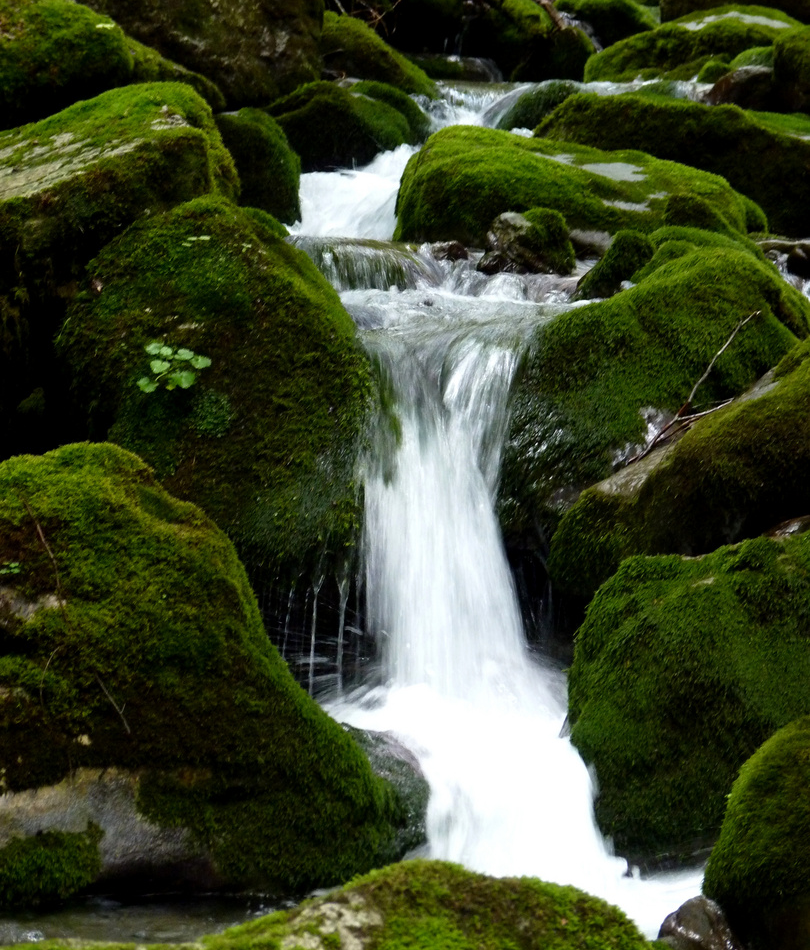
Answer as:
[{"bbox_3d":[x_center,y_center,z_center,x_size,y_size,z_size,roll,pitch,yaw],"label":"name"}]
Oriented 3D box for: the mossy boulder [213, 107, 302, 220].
[{"bbox_3d":[-0.339,-0.690,12.000,0.220,0.270,0.300,0,6,0],"label":"mossy boulder"}]

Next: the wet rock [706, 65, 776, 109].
[{"bbox_3d":[0.902,-1.033,14.300,0.200,0.115,0.180,0,8,0],"label":"wet rock"}]

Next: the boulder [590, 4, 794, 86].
[{"bbox_3d":[0.796,-1.187,14.800,0.600,0.200,0.420,0,8,0],"label":"boulder"}]

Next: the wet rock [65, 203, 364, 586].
[{"bbox_3d":[-0.387,-0.166,10.800,0.630,0.780,0.650,0,6,0],"label":"wet rock"}]

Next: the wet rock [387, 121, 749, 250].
[{"bbox_3d":[0.395,-0.661,12.300,0.830,0.290,0.620,0,6,0],"label":"wet rock"}]

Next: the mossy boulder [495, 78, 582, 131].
[{"bbox_3d":[0.356,-0.950,13.800,0.260,0.150,0.270,0,6,0],"label":"mossy boulder"}]

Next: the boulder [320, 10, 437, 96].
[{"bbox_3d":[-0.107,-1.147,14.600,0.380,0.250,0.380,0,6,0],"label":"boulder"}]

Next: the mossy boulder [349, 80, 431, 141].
[{"bbox_3d":[-0.046,-0.910,13.400,0.230,0.160,0.250,0,6,0],"label":"mossy boulder"}]

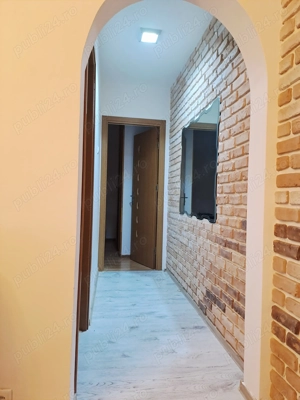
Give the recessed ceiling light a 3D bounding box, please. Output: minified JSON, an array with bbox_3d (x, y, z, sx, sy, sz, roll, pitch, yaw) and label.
[{"bbox_3d":[0.001,-1.569,2.792,0.205,0.038,0.205,2,0,-8],"label":"recessed ceiling light"}]

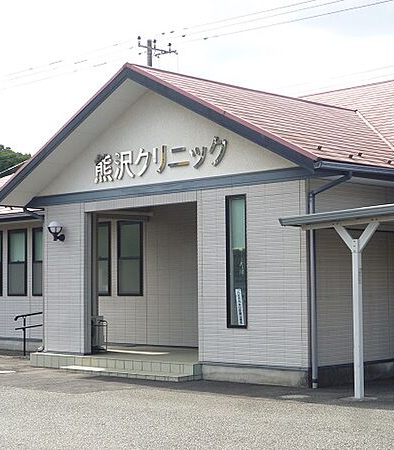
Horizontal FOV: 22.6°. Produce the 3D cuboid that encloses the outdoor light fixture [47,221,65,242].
[{"bbox_3d":[-2.337,0.107,16.449,0.246,0.334,0.280,-4,-5,44],"label":"outdoor light fixture"}]

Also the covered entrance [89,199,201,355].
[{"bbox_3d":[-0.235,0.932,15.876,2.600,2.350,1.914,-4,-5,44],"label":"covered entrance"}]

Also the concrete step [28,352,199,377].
[{"bbox_3d":[-1.452,2.193,15.354,3.868,0.224,0.516,-4,-5,44],"label":"concrete step"}]

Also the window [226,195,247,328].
[{"bbox_3d":[0.561,0.513,13.789,0.385,1.855,0.100,-4,-5,44],"label":"window"}]

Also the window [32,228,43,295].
[{"bbox_3d":[-3.205,0.761,20.624,0.724,1.432,0.100,-4,-5,44],"label":"window"}]

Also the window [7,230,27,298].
[{"bbox_3d":[-3.852,0.806,21.258,0.704,1.432,0.100,-4,-5,44],"label":"window"}]

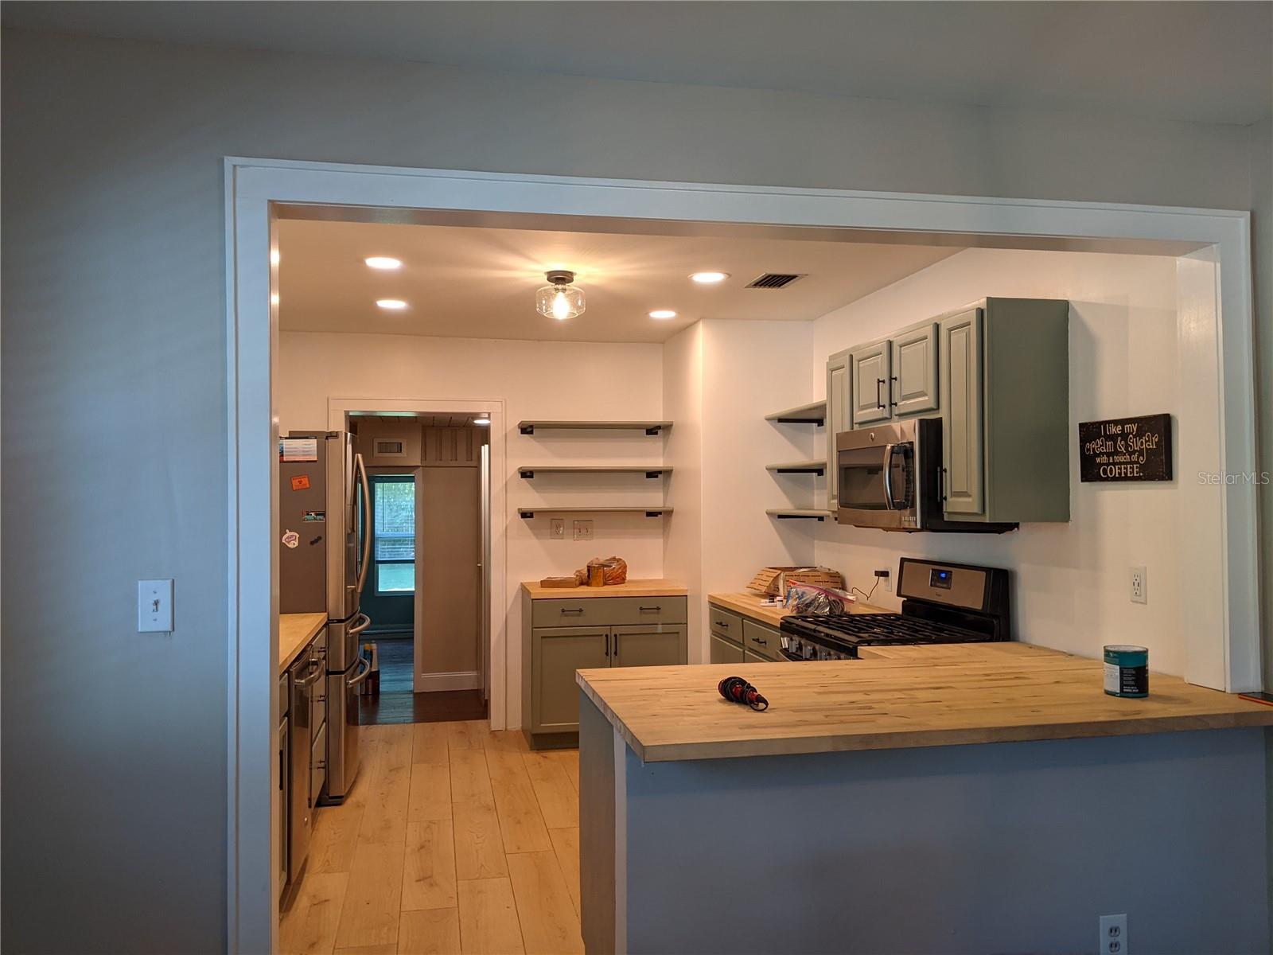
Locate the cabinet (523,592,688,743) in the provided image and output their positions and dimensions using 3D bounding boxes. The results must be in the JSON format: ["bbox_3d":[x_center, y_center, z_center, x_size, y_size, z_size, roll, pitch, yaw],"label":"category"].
[{"bbox_3d":[-0.211,1.144,6.138,0.934,0.872,0.591,0,-1,-12],"label":"cabinet"}]

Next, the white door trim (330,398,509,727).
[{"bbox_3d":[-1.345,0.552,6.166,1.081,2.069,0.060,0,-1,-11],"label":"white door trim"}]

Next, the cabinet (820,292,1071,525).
[{"bbox_3d":[1.197,-0.216,4.071,0.326,0.763,1.389,0,-1,-11],"label":"cabinet"}]

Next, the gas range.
[{"bbox_3d":[1.012,0.946,4.066,0.677,1.169,0.762,0,-1,-11],"label":"gas range"}]

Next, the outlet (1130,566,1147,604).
[{"bbox_3d":[1.548,0.334,3.069,0.010,0.116,0.075,0,-1,-12],"label":"outlet"}]

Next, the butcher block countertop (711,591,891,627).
[{"bbox_3d":[0.842,0.668,5.052,0.642,0.038,1.209,0,-1,-11],"label":"butcher block countertop"}]

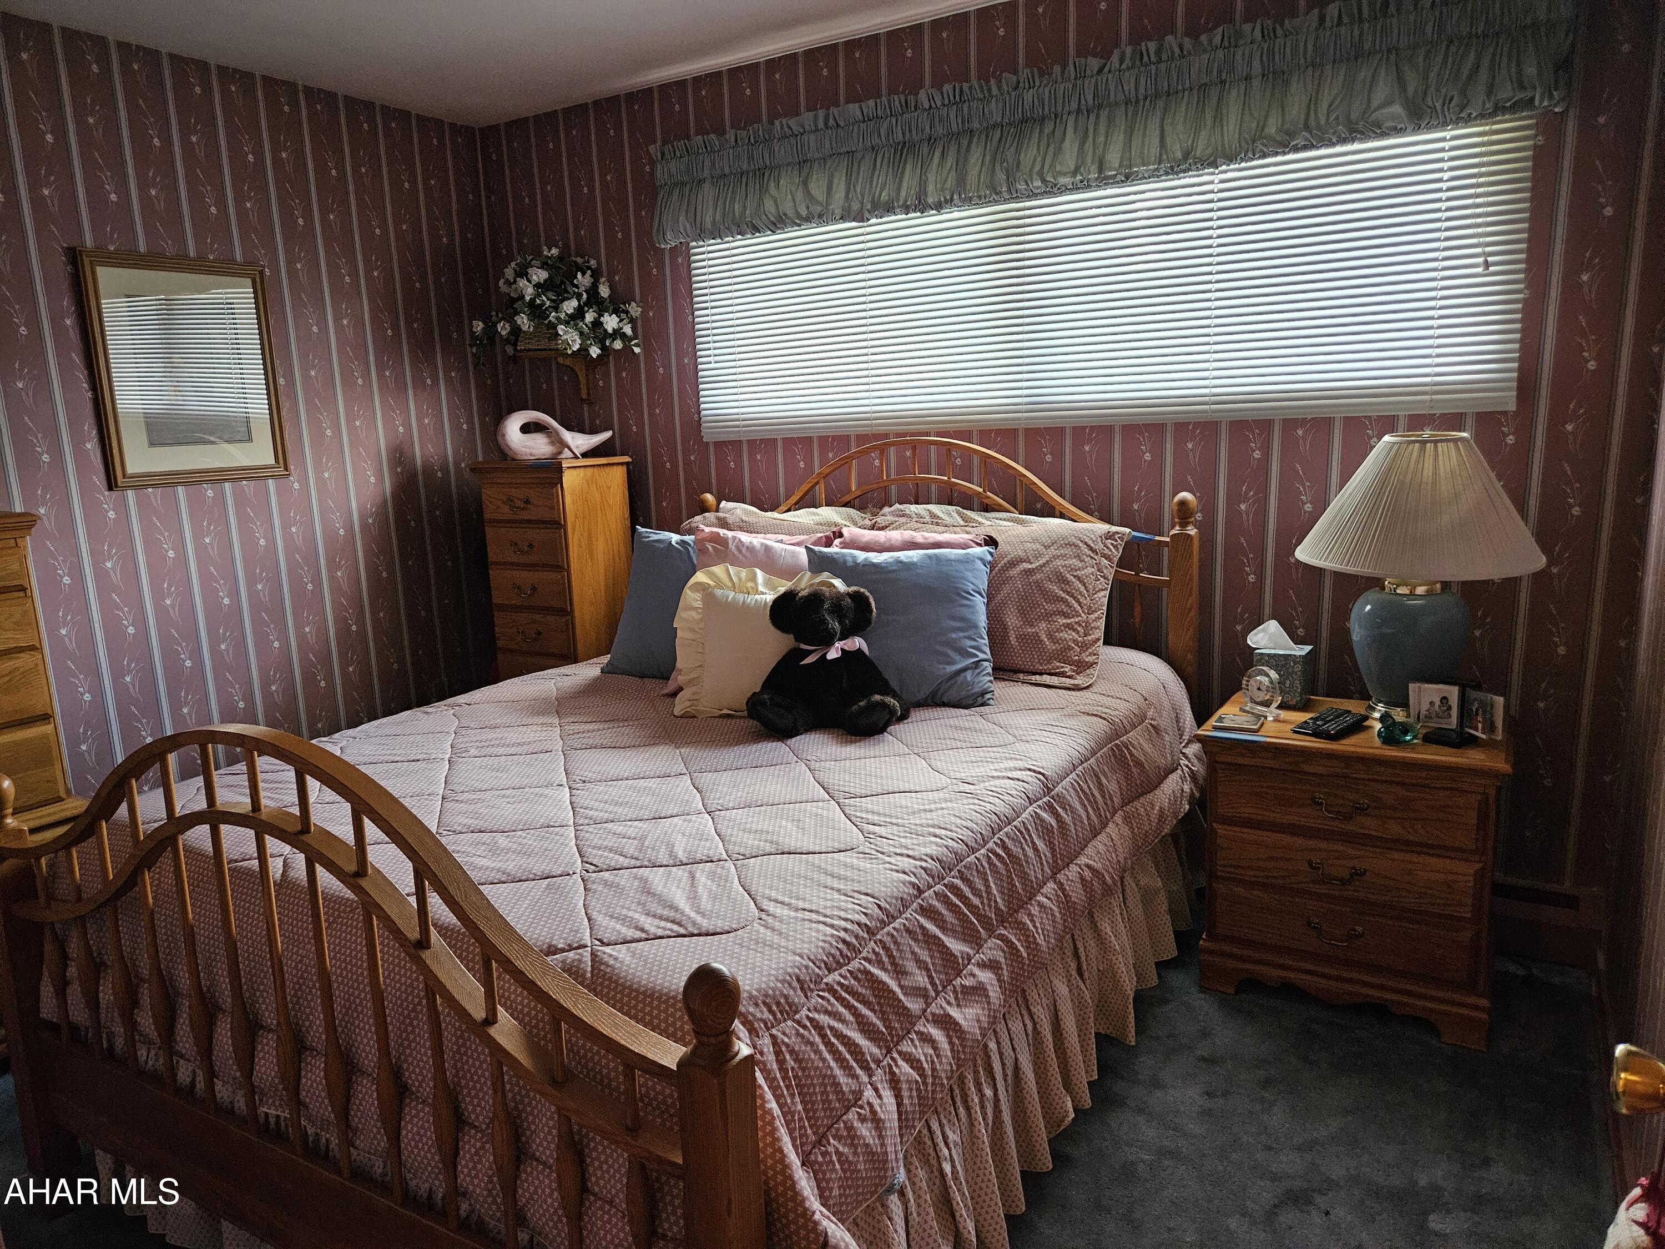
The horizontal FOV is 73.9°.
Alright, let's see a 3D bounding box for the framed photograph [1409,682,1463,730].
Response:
[{"bbox_3d":[1.301,0.175,2.394,0.097,0.098,0.030,5,13,31],"label":"framed photograph"}]

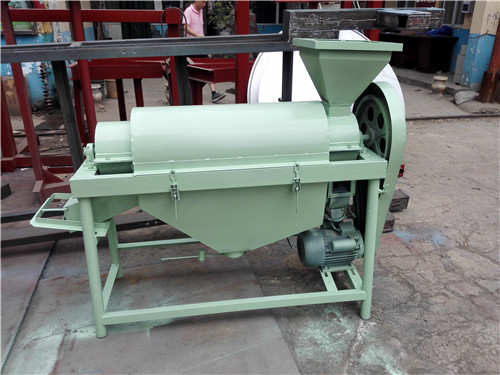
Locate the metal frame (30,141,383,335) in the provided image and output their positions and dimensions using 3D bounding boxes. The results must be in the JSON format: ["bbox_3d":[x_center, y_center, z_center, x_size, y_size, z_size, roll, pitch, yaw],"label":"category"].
[{"bbox_3d":[-0.189,0.222,2.008,1.508,0.786,0.520,-4,20,-8],"label":"metal frame"}]

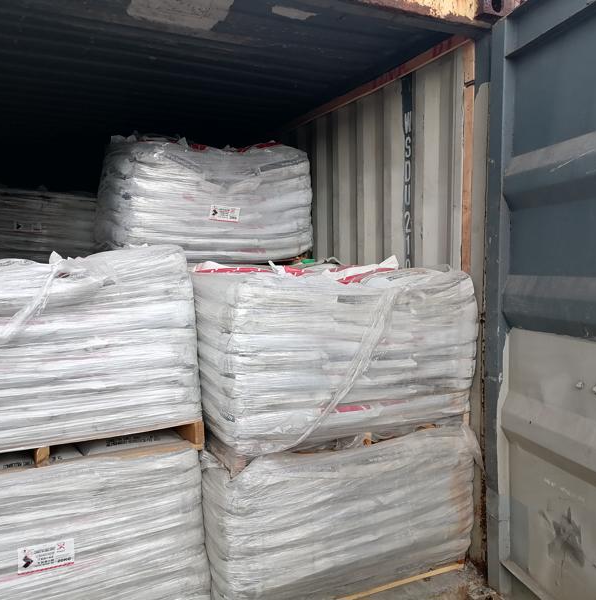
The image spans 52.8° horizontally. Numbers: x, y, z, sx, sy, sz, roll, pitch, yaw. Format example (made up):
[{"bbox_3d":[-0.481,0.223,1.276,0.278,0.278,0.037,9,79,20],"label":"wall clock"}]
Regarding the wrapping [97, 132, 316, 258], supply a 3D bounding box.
[{"bbox_3d":[-0.600,-0.532,3.648,1.065,0.625,1.070,-1,3,-26],"label":"wrapping"}]

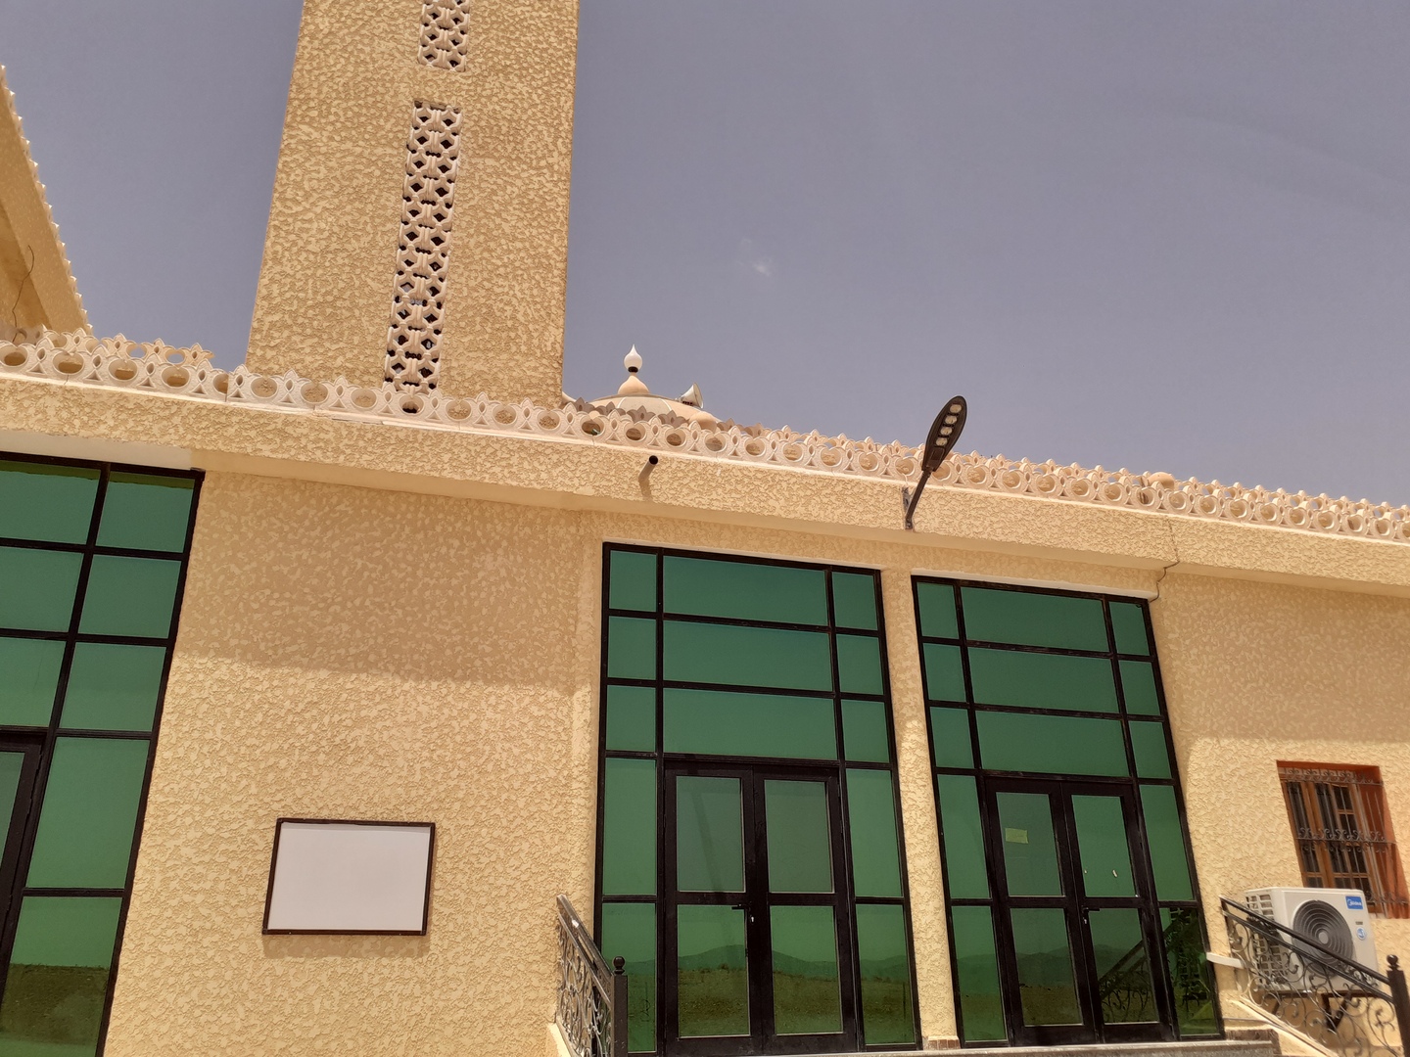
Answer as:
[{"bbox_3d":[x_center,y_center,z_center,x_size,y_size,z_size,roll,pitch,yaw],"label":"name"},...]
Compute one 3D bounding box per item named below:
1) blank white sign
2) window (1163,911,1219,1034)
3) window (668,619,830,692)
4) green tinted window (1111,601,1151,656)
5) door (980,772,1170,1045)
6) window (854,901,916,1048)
[{"bbox_3d":[-2.396,2.369,7.472,1.040,0.742,0.040,6,-25,-16],"label":"blank white sign"},{"bbox_3d":[4.165,3.804,9.452,0.404,1.009,0.050,6,-24,-16],"label":"window"},{"bbox_3d":[0.359,1.032,8.848,1.440,0.492,0.050,6,-24,-17],"label":"window"},{"bbox_3d":[3.985,0.941,10.340,0.363,0.503,0.050,6,-25,-16],"label":"green tinted window"},{"bbox_3d":[3.178,3.219,9.368,1.551,2.125,0.080,6,-24,-16],"label":"door"},{"bbox_3d":[1.367,3.382,8.362,0.398,0.980,0.050,6,-25,-16],"label":"window"}]

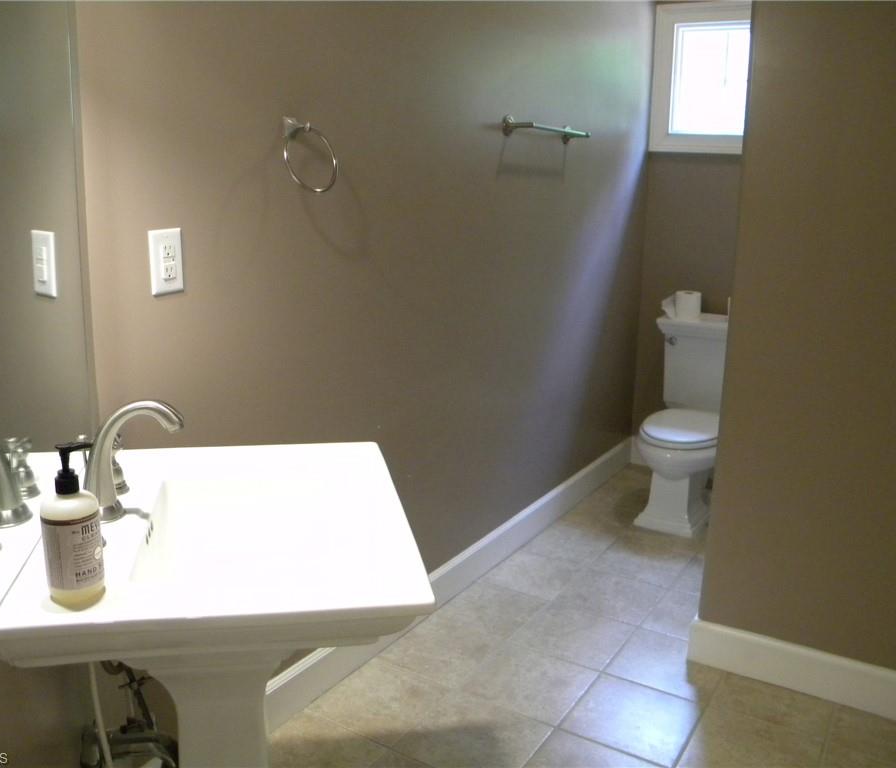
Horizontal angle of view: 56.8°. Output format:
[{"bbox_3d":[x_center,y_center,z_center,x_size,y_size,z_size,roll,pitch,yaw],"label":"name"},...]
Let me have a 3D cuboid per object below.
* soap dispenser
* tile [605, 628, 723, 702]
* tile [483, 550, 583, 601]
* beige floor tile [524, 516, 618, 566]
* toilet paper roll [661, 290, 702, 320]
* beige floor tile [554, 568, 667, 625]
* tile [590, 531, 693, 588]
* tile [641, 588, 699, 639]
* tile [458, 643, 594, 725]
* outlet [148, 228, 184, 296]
[{"bbox_3d":[-0.443,0.165,0.975,0.068,0.190,0.066,-1,13,-7],"label":"soap dispenser"},{"bbox_3d":[0.631,0.801,2.363,0.298,0.010,0.298,9,15,31],"label":"tile"},{"bbox_3d":[0.291,0.670,2.913,0.298,0.010,0.298,9,15,31],"label":"tile"},{"bbox_3d":[0.450,0.615,3.156,0.298,0.010,0.298,9,15,31],"label":"beige floor tile"},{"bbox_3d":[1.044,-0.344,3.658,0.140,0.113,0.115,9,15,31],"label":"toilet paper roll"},{"bbox_3d":[0.540,0.708,2.760,0.298,0.010,0.298,9,15,31],"label":"beige floor tile"},{"bbox_3d":[0.699,0.653,3.002,0.298,0.010,0.298,9,15,31],"label":"tile"},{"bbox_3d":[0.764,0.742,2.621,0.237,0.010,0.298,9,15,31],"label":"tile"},{"bbox_3d":[0.224,0.818,2.274,0.298,0.010,0.298,9,15,31],"label":"tile"},{"bbox_3d":[-0.529,-0.230,1.556,0.008,0.118,0.073,9,15,31],"label":"outlet"}]

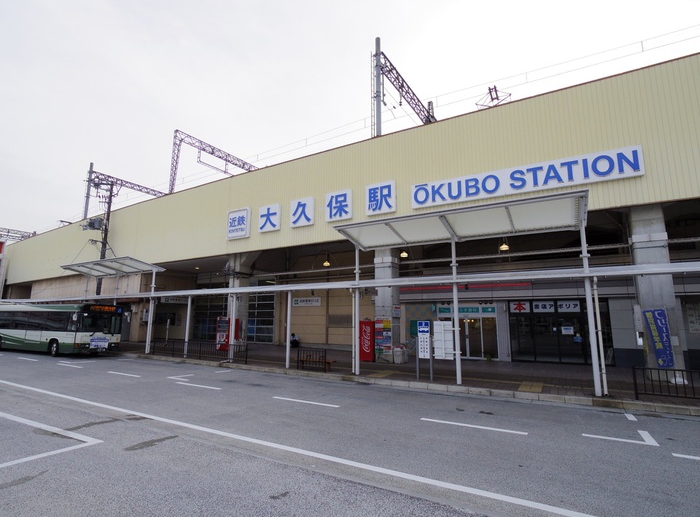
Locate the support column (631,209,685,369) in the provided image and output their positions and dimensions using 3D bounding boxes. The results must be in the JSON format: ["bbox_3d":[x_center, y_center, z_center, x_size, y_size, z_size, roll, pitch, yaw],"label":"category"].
[{"bbox_3d":[10.414,1.143,11.837,0.880,5.800,0.900,-5,-10,28],"label":"support column"}]

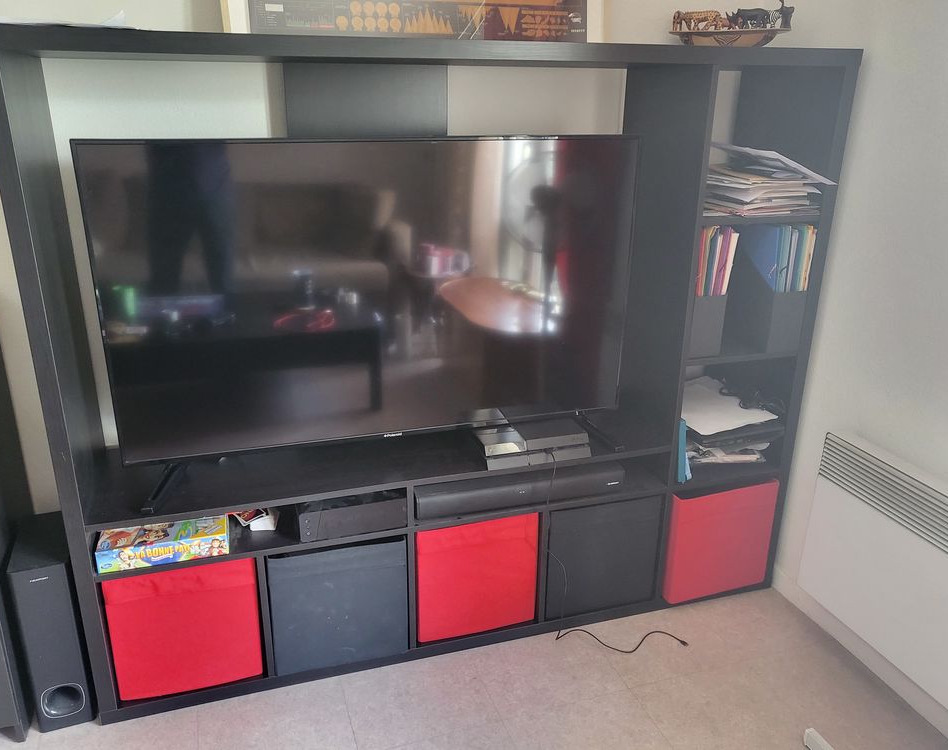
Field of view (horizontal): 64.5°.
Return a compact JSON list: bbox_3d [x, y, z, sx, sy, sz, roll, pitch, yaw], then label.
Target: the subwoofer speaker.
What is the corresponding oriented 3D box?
[{"bbox_3d":[-0.967,0.570,1.771,0.115,0.425,0.245,-6,21,-16],"label":"subwoofer speaker"}]

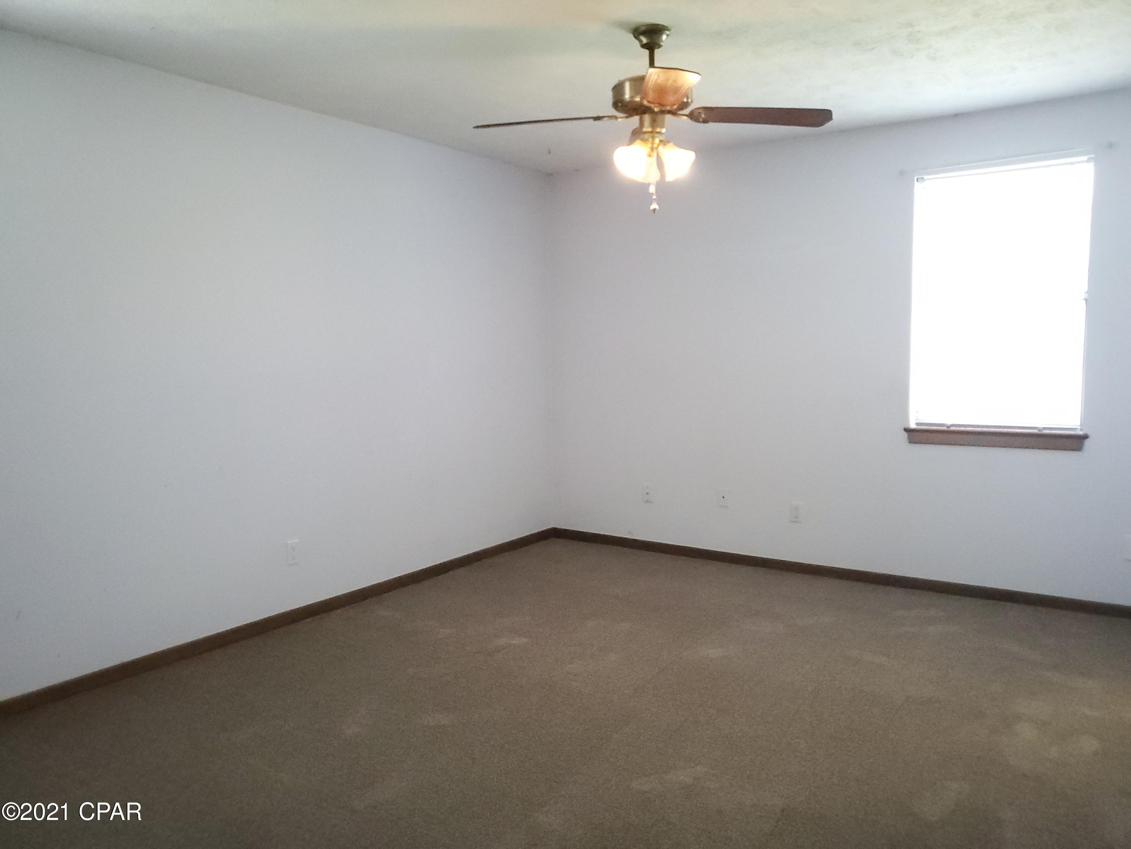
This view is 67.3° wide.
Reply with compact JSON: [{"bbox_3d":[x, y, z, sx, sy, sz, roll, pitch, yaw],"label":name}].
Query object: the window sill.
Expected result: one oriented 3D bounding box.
[{"bbox_3d":[2.128,0.069,4.227,0.815,0.080,0.115,3,6,35],"label":"window sill"}]

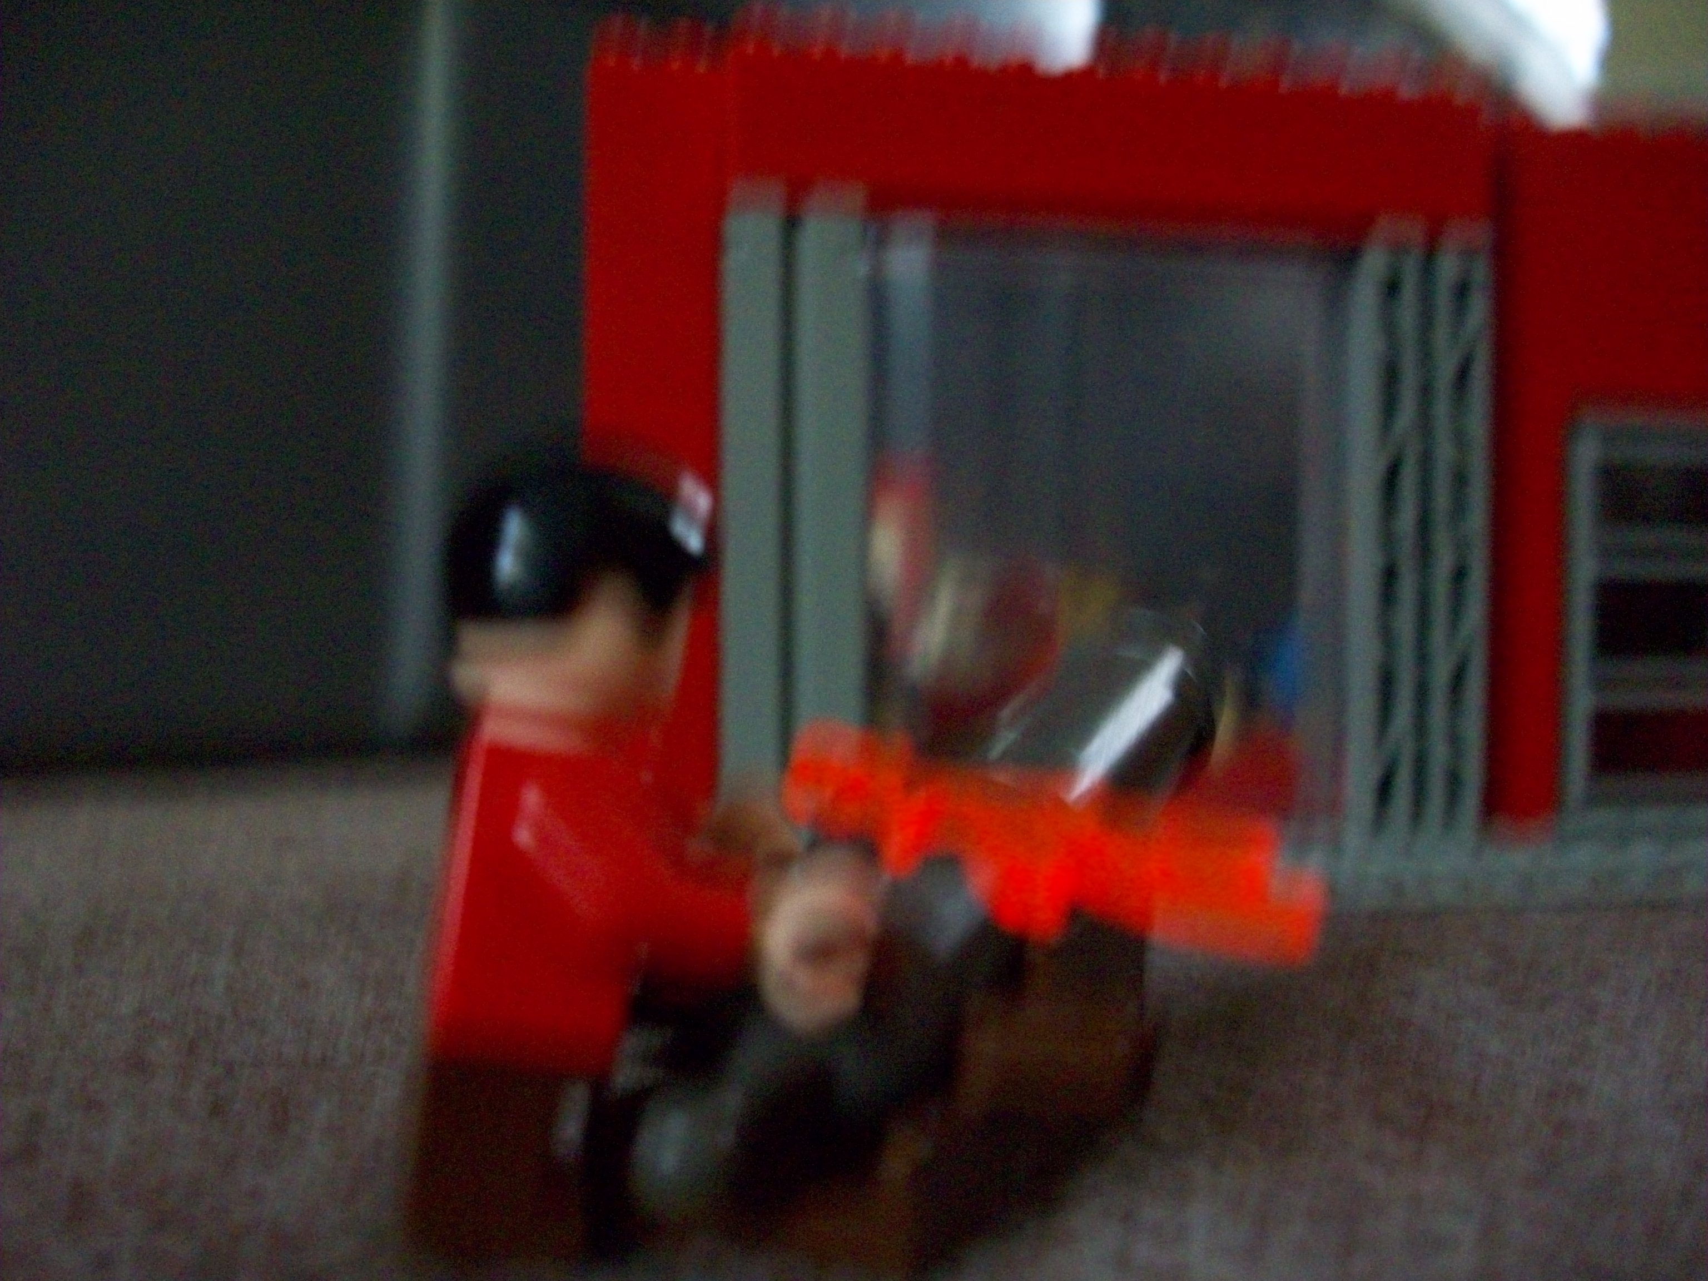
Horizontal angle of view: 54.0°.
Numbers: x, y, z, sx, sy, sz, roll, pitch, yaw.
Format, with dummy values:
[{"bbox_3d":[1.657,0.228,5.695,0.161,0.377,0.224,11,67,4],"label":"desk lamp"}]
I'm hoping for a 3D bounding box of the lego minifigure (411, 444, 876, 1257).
[{"bbox_3d":[-0.010,0.008,0.078,0.018,0.034,0.021,4,0,-17],"label":"lego minifigure"}]

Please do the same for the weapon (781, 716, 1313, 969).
[{"bbox_3d":[0.009,0.009,0.079,0.024,0.007,0.005,16,-2,-12],"label":"weapon"}]

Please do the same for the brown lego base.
[{"bbox_3d":[-0.003,0.020,0.079,0.029,0.011,0.021,0,1,0],"label":"brown lego base"}]

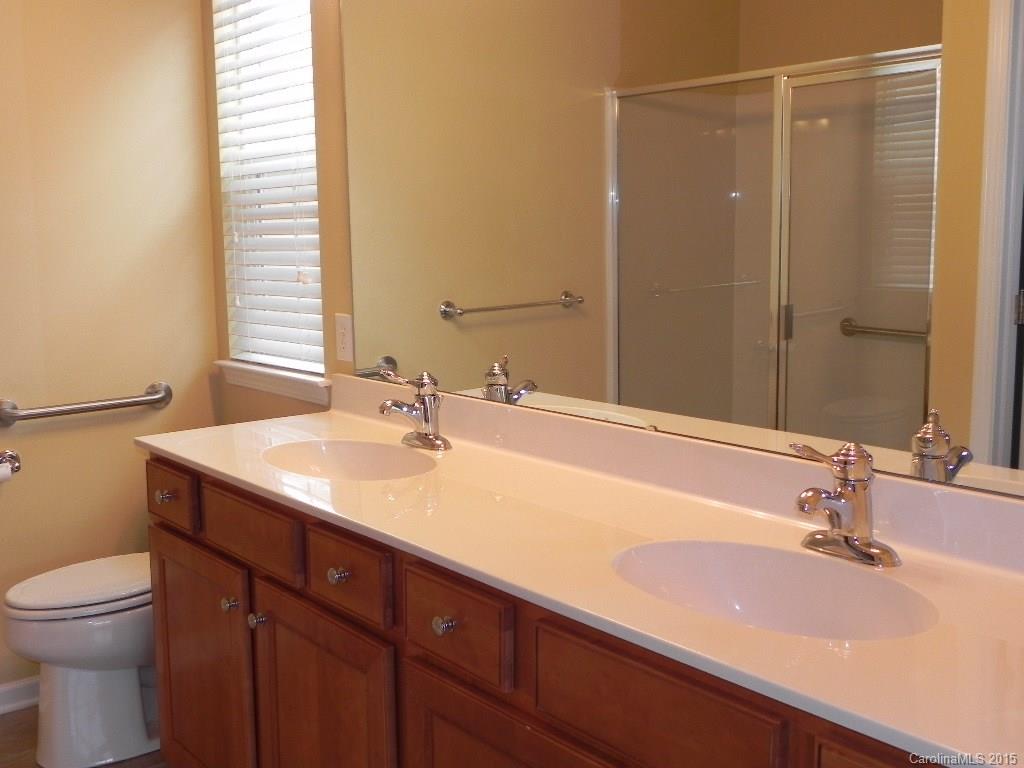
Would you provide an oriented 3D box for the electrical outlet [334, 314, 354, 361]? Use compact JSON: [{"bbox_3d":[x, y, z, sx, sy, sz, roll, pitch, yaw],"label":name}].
[{"bbox_3d":[-0.418,-0.116,2.726,0.008,0.117,0.072,-7,10,-38],"label":"electrical outlet"}]

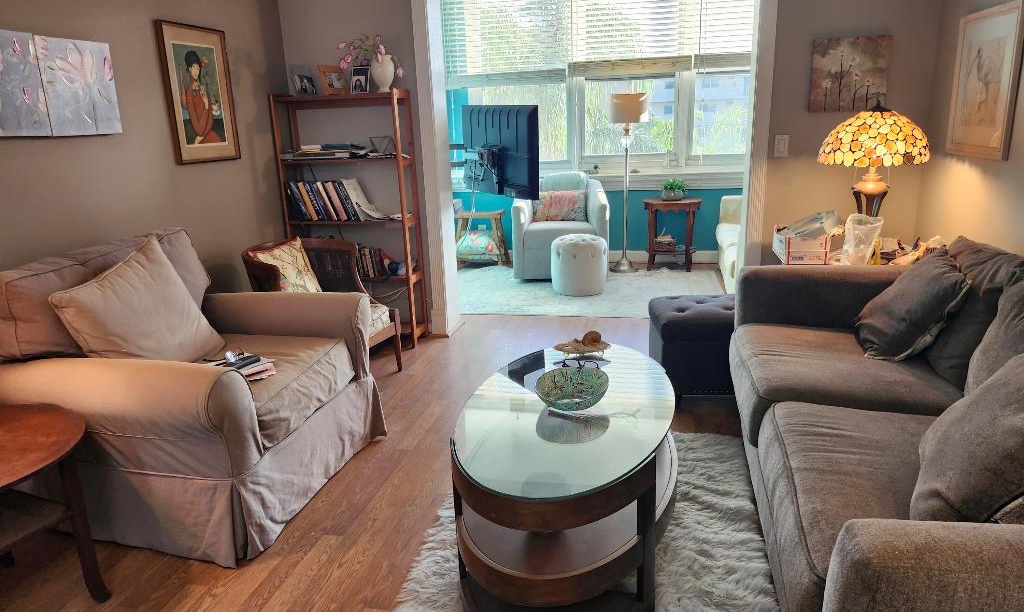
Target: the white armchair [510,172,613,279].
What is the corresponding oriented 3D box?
[{"bbox_3d":[0.467,-0.710,5.979,0.821,0.876,0.774,0,15,9],"label":"white armchair"}]

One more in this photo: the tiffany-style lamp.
[{"bbox_3d":[1.774,-0.609,3.376,0.511,0.761,0.511,1,16,12],"label":"tiffany-style lamp"}]

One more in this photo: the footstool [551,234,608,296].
[{"bbox_3d":[0.544,-0.346,5.447,0.451,0.447,0.451,1,16,12],"label":"footstool"}]

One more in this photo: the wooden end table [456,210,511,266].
[{"bbox_3d":[-0.298,-0.648,6.521,0.547,0.527,0.334,1,16,12],"label":"wooden end table"}]

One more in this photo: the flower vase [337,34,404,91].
[{"bbox_3d":[-0.811,-1.386,3.912,0.407,0.310,0.240,1,16,12],"label":"flower vase"}]

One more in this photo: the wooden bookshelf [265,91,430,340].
[{"bbox_3d":[-0.983,-0.522,4.218,0.814,1.538,0.220,1,16,12],"label":"wooden bookshelf"}]

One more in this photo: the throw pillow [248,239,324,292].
[{"bbox_3d":[-1.173,-0.141,3.611,0.140,0.427,0.434,-18,9,22],"label":"throw pillow"}]

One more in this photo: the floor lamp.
[{"bbox_3d":[1.023,-1.067,5.982,0.334,1.522,0.334,1,16,12],"label":"floor lamp"}]

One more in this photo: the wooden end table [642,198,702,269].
[{"bbox_3d":[1.425,-0.632,6.070,0.510,0.609,0.387,1,16,12],"label":"wooden end table"}]

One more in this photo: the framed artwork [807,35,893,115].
[{"bbox_3d":[1.746,-1.195,3.515,0.380,0.370,0.032,1,16,12],"label":"framed artwork"}]

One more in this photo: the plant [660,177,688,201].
[{"bbox_3d":[1.426,-1.018,5.962,0.234,0.200,0.220,1,16,12],"label":"plant"}]

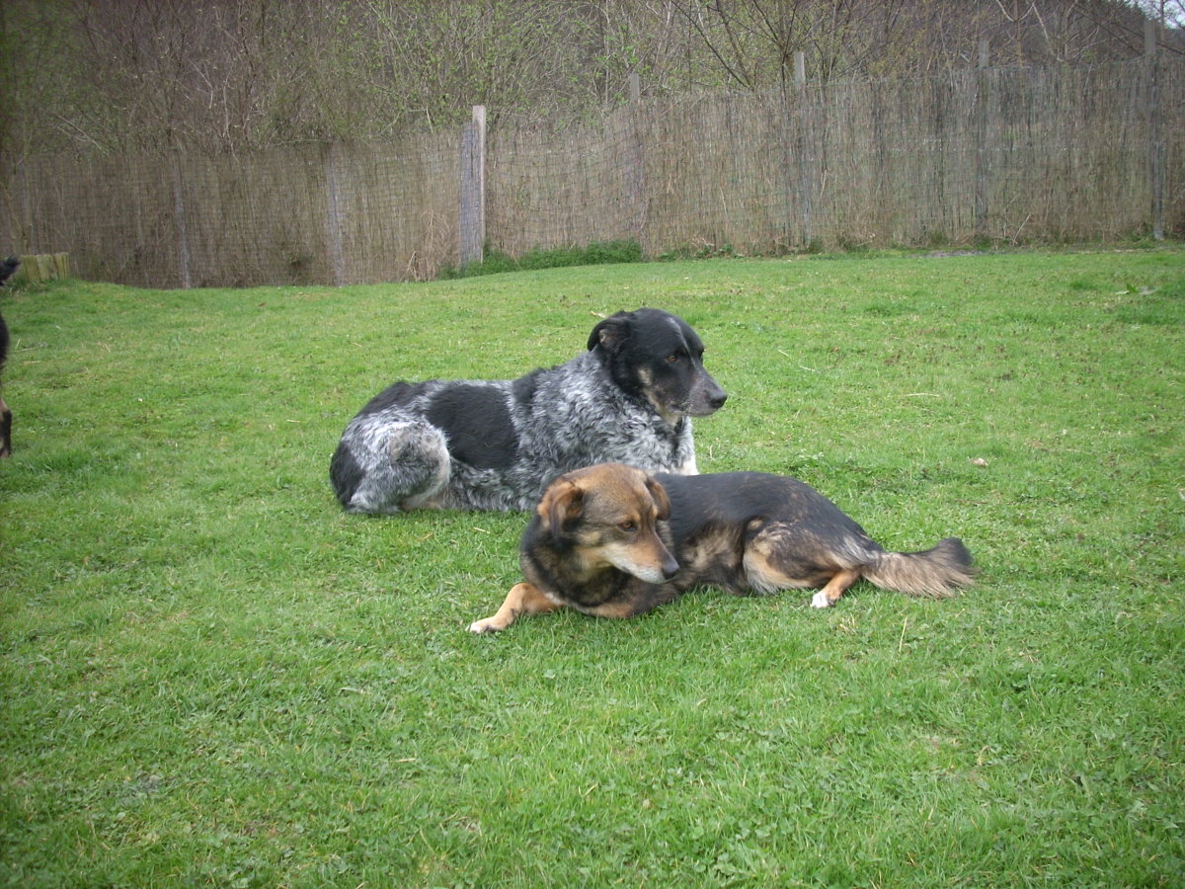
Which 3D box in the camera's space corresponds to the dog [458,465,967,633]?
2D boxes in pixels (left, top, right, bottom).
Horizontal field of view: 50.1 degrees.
[{"bbox_3d":[0.186,0.095,2.000,0.760,0.255,0.330,-5,11,-13],"label":"dog"}]

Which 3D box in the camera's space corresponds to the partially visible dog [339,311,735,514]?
[{"bbox_3d":[-0.106,-0.090,2.641,0.800,0.400,0.340,0,11,12],"label":"partially visible dog"}]

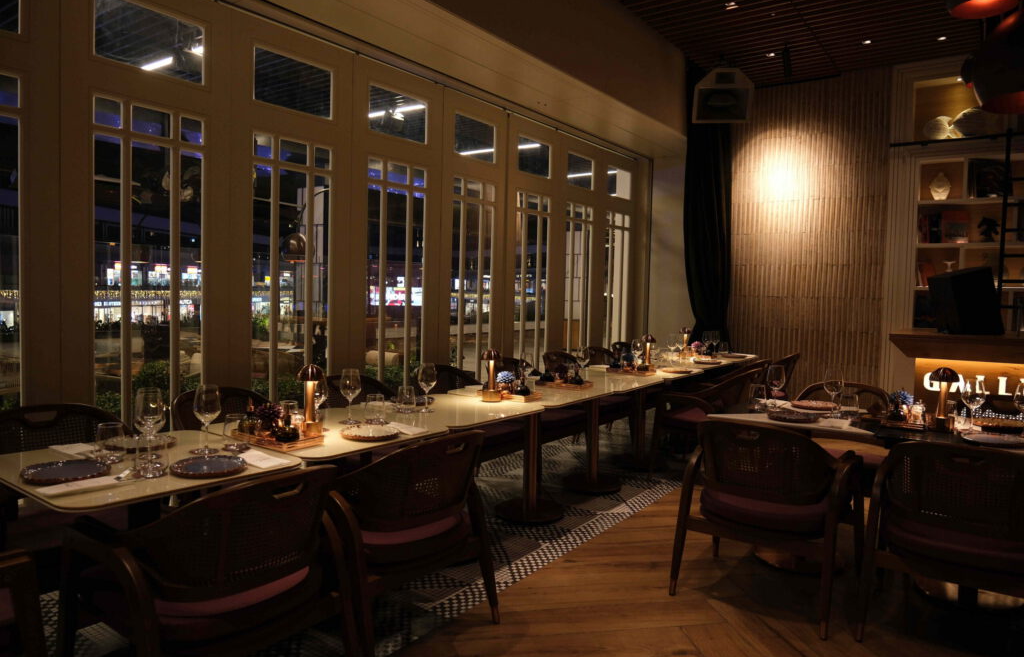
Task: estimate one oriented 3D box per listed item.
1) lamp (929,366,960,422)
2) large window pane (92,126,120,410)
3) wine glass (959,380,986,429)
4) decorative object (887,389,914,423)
[{"bbox_3d":[2.135,0.347,3.365,0.122,0.299,0.122,4,4,36],"label":"lamp"},{"bbox_3d":[-1.953,-0.143,3.307,0.040,1.550,0.116,4,4,36],"label":"large window pane"},{"bbox_3d":[2.282,0.377,3.372,0.099,0.248,0.099,4,4,36],"label":"wine glass"},{"bbox_3d":[1.986,0.385,3.495,0.120,0.150,0.120,4,4,36],"label":"decorative object"}]

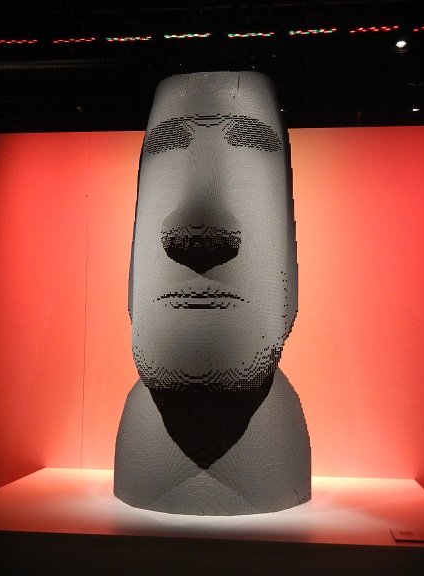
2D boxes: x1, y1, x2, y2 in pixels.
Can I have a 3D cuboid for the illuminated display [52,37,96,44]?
[{"bbox_3d":[-0.877,-1.581,4.997,0.300,0.035,0.040,0,-5,6],"label":"illuminated display"}]

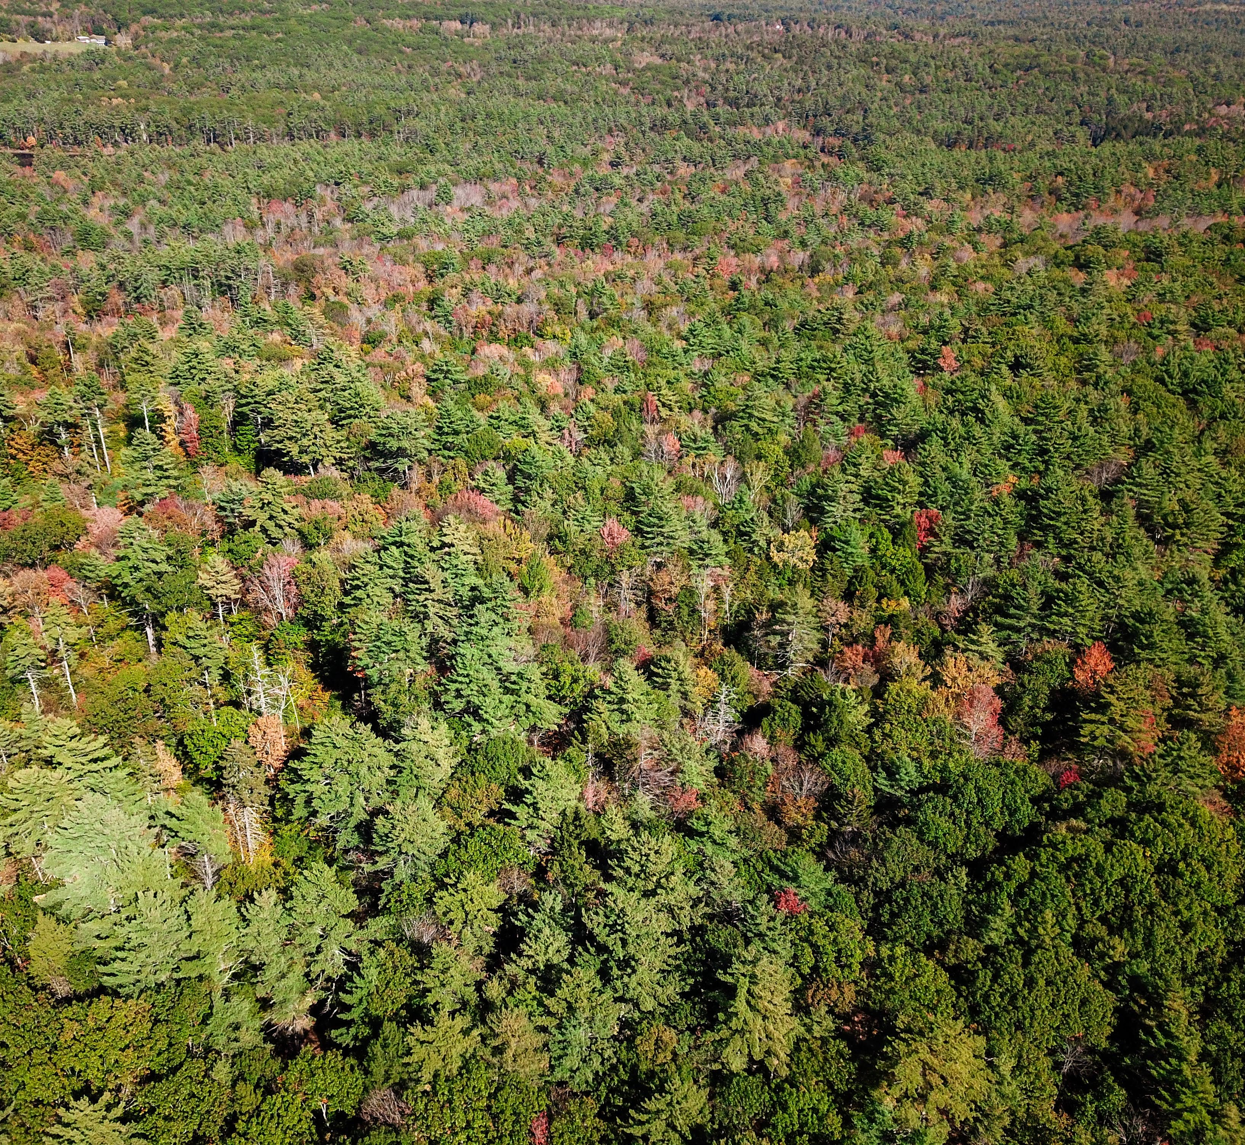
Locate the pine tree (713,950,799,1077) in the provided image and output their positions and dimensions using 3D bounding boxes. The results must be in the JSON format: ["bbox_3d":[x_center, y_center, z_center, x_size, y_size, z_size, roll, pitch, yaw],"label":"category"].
[{"bbox_3d":[12.320,42.120,105.290,7.350,20.000,7.350,0,28,0],"label":"pine tree"}]

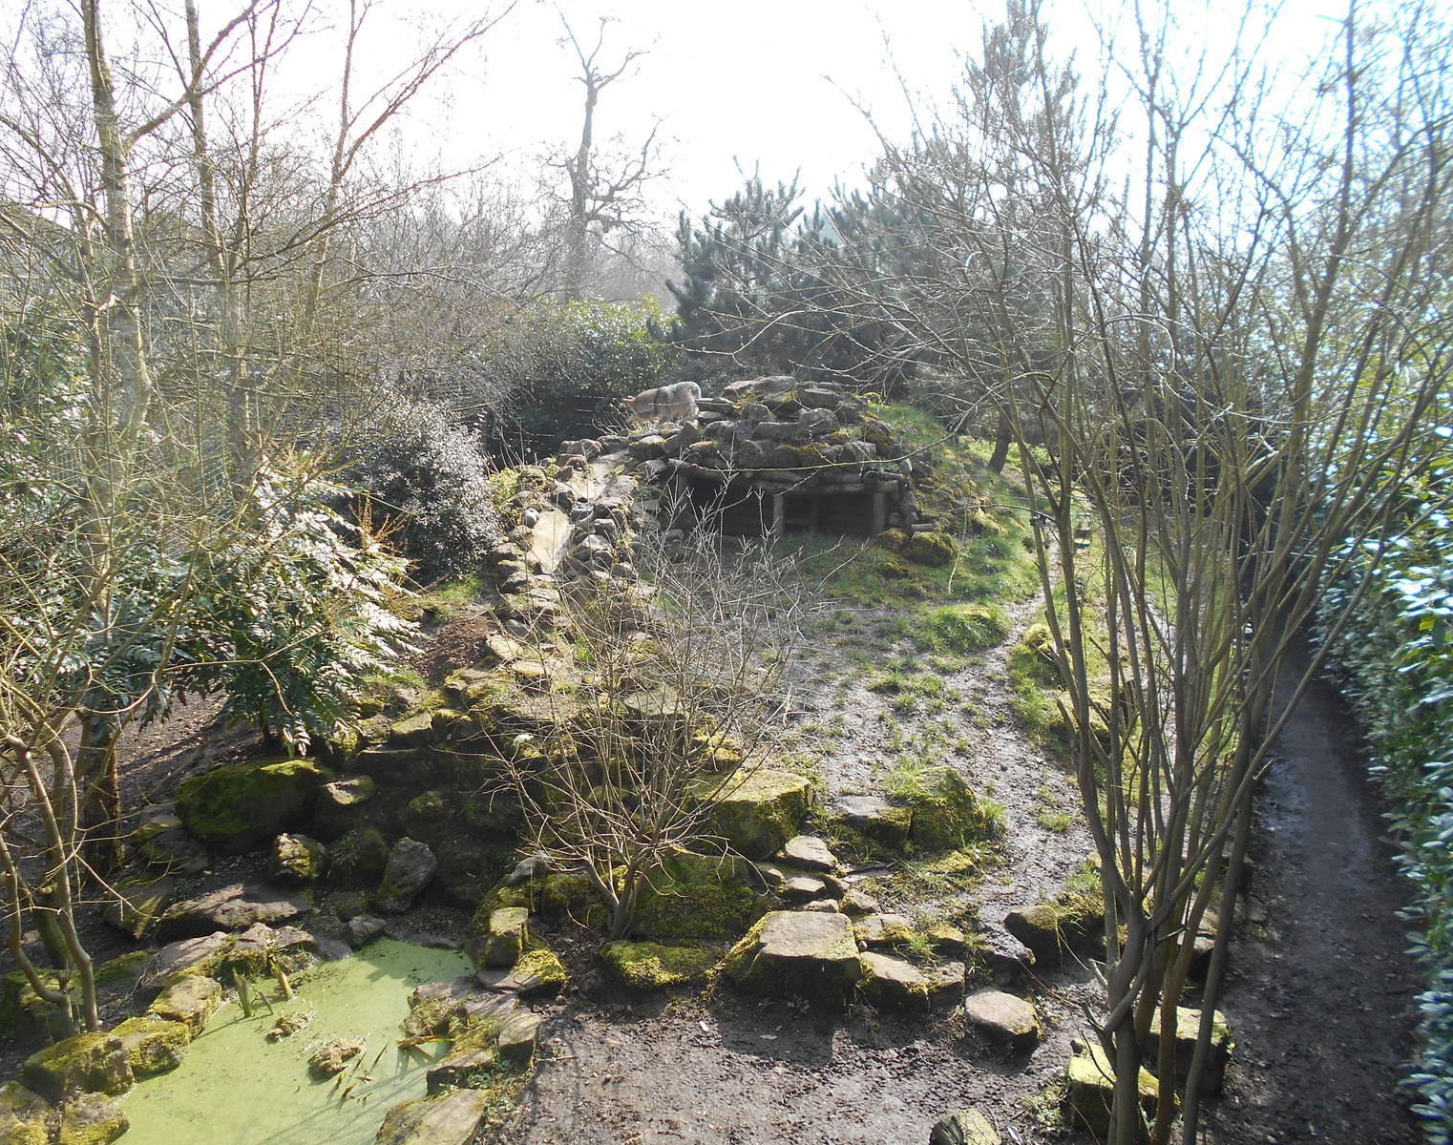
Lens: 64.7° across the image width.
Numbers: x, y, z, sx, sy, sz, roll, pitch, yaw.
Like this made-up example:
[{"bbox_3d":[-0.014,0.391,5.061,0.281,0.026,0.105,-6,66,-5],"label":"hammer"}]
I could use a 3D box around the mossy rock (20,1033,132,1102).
[{"bbox_3d":[-3.079,2.345,5.446,0.460,0.260,0.290,0,13,0],"label":"mossy rock"}]

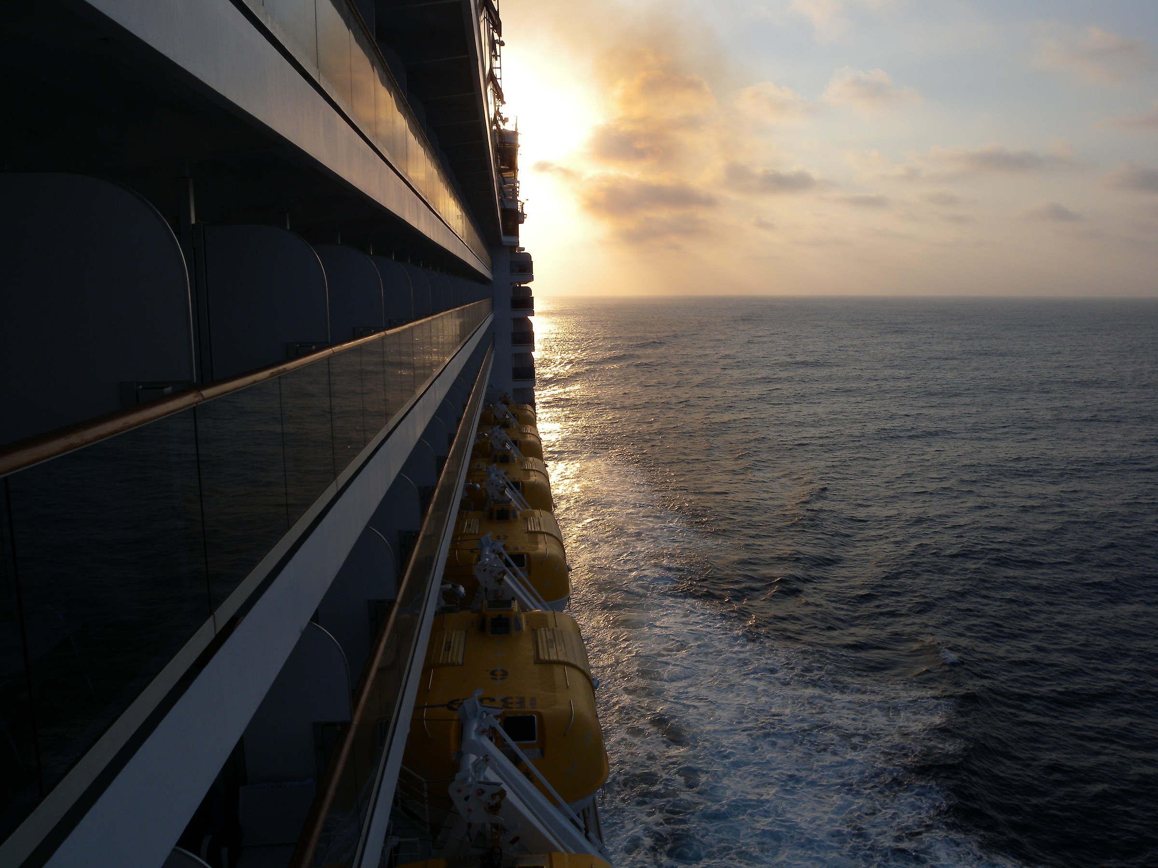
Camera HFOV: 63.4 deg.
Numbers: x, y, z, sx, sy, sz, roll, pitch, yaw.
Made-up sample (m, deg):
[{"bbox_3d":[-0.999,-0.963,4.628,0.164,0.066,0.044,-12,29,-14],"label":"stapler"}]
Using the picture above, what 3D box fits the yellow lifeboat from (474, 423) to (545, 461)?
[{"bbox_3d":[-4.251,0.927,54.086,4.300,3.200,9.300,-1,9,-4],"label":"yellow lifeboat"}]

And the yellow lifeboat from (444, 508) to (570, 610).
[{"bbox_3d":[-2.571,4.271,32.102,4.300,3.200,9.300,-1,9,-4],"label":"yellow lifeboat"}]

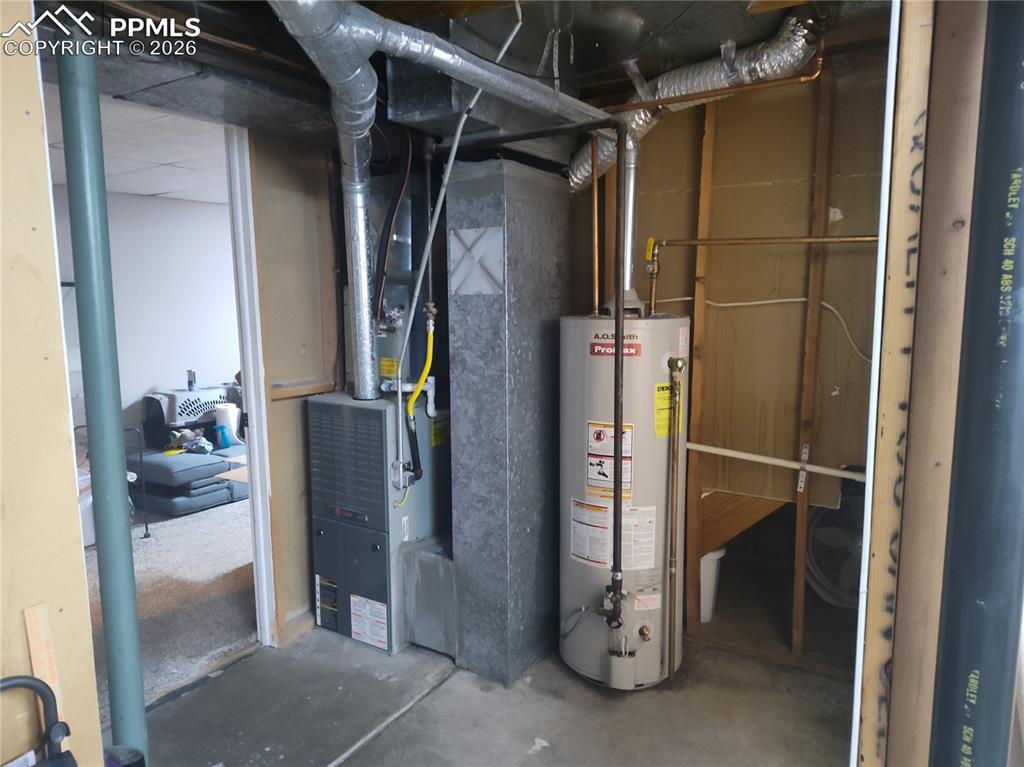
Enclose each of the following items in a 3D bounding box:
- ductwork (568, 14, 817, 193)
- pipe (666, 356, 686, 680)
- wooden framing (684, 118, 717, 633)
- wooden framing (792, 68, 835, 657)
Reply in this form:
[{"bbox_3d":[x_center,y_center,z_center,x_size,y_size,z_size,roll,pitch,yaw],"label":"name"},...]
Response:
[{"bbox_3d":[0.591,-0.988,2.508,0.970,0.450,0.190,4,9,32],"label":"ductwork"},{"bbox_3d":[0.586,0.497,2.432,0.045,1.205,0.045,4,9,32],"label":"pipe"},{"bbox_3d":[0.768,-0.069,2.754,0.038,2.220,0.089,4,9,32],"label":"wooden framing"},{"bbox_3d":[1.120,-0.048,2.534,0.038,2.230,0.089,4,9,32],"label":"wooden framing"}]

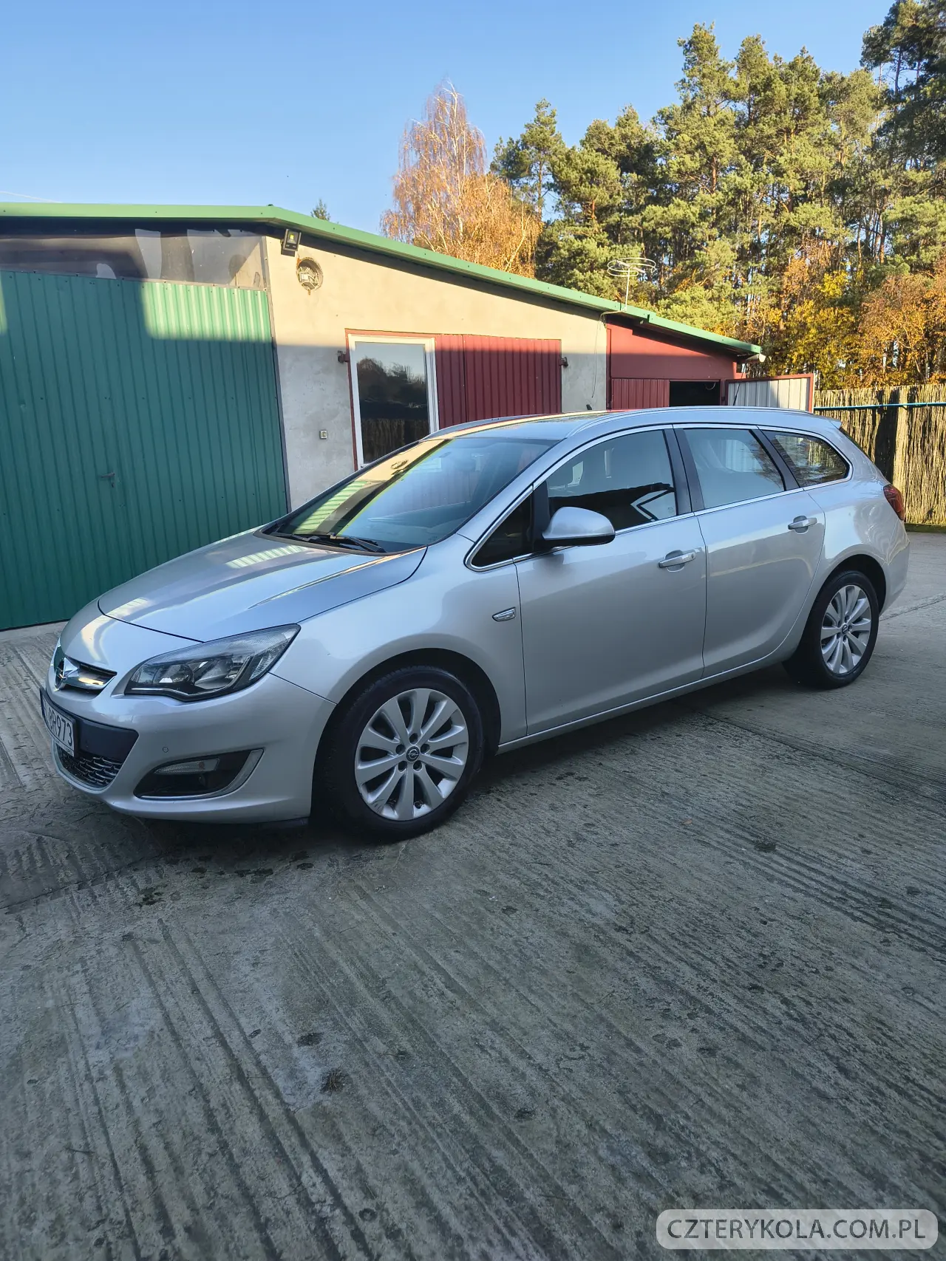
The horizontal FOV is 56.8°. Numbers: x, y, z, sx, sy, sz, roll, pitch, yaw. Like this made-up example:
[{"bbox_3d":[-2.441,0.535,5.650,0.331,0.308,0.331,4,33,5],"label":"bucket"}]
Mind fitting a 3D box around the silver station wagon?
[{"bbox_3d":[0.384,-0.351,4.451,4.700,1.500,1.860,-12,16,-35],"label":"silver station wagon"}]

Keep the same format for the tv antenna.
[{"bbox_3d":[1.937,-4.228,10.644,0.550,0.580,0.520,-2,13,1],"label":"tv antenna"}]

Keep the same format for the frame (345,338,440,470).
[{"bbox_3d":[-0.800,-2.344,9.144,1.070,1.420,0.100,-13,17,-38],"label":"frame"}]

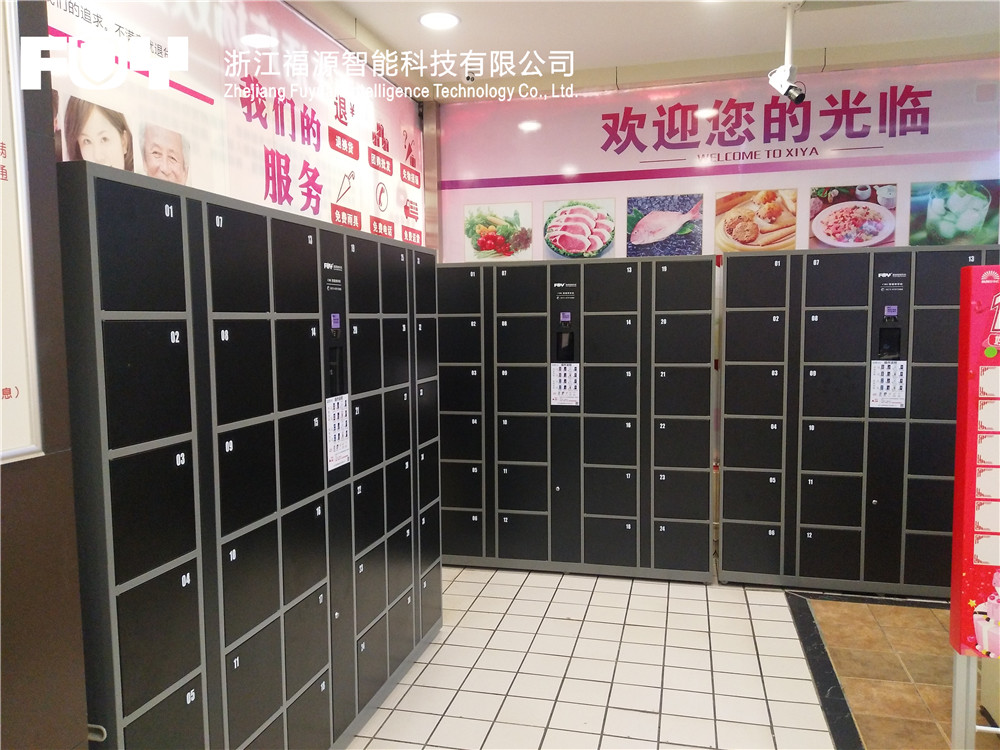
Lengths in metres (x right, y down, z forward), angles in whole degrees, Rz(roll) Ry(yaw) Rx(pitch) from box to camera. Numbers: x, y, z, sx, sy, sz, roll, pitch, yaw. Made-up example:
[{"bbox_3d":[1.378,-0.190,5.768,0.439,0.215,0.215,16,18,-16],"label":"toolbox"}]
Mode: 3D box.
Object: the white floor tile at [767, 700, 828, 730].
[{"bbox_3d":[1.132,1.302,2.857,0.196,0.010,0.196,1,5,14],"label":"white floor tile"}]

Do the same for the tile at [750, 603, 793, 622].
[{"bbox_3d":[1.367,1.210,3.805,0.195,0.010,0.195,0,5,14],"label":"tile"}]

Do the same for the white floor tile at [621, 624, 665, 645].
[{"bbox_3d":[0.680,1.232,3.550,0.197,0.010,0.197,0,5,14],"label":"white floor tile"}]

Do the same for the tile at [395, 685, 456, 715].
[{"bbox_3d":[-0.289,1.296,2.990,0.197,0.010,0.197,1,5,14],"label":"tile"}]

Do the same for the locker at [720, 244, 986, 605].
[{"bbox_3d":[2.091,0.250,4.207,1.650,1.856,0.450,1,5,14],"label":"locker"}]

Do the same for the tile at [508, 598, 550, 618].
[{"bbox_3d":[0.147,1.212,3.889,0.197,0.010,0.197,0,5,14],"label":"tile"}]

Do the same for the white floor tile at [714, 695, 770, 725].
[{"bbox_3d":[0.924,1.284,2.876,0.196,0.010,0.196,1,5,14],"label":"white floor tile"}]

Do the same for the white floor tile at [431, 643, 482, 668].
[{"bbox_3d":[-0.192,1.265,3.378,0.195,0.010,0.195,0,5,14],"label":"white floor tile"}]

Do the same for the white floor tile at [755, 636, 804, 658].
[{"bbox_3d":[1.264,1.238,3.408,0.196,0.010,0.196,1,5,14],"label":"white floor tile"}]

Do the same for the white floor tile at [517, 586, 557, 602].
[{"bbox_3d":[0.199,1.196,4.085,0.197,0.010,0.197,1,5,14],"label":"white floor tile"}]

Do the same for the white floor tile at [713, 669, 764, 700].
[{"bbox_3d":[0.979,1.276,3.085,0.197,0.010,0.197,1,5,14],"label":"white floor tile"}]

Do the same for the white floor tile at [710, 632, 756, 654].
[{"bbox_3d":[1.084,1.252,3.493,0.196,0.010,0.196,1,5,14],"label":"white floor tile"}]

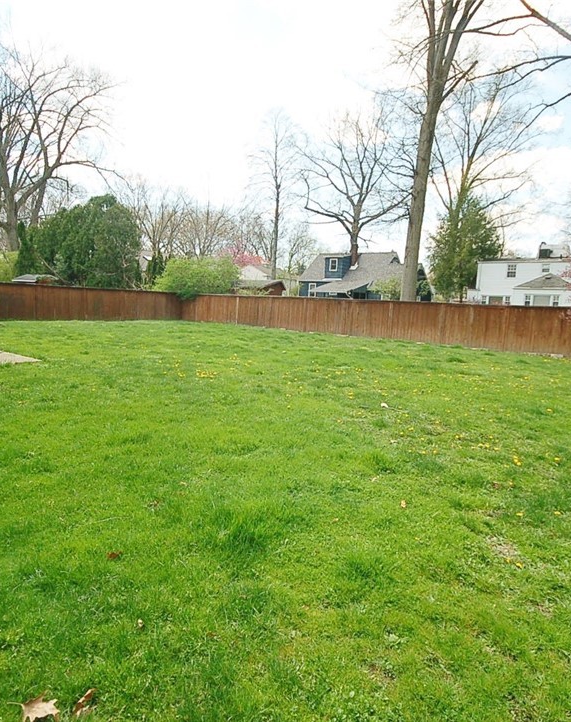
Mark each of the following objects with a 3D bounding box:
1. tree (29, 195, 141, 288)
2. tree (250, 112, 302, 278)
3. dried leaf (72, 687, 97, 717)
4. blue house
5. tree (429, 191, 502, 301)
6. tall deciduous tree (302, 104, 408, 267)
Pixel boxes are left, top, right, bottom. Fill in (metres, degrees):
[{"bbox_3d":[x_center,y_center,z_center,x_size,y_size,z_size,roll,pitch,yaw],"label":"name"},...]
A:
[{"bbox_3d":[-14.382,-7.556,32.391,7.601,8.417,7.221,-1,8,-24],"label":"tree"},{"bbox_3d":[-1.106,-16.138,50.364,5.750,22.108,5.577,2,7,-2],"label":"tree"},{"bbox_3d":[-0.739,1.254,1.665,0.060,0.050,0.102,7,8,30],"label":"dried leaf"},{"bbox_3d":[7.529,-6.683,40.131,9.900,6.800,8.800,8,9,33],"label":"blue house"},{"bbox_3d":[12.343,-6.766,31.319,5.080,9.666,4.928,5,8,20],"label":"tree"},{"bbox_3d":[7.716,-16.541,51.267,11.893,23.517,11.536,4,7,7],"label":"tall deciduous tree"}]

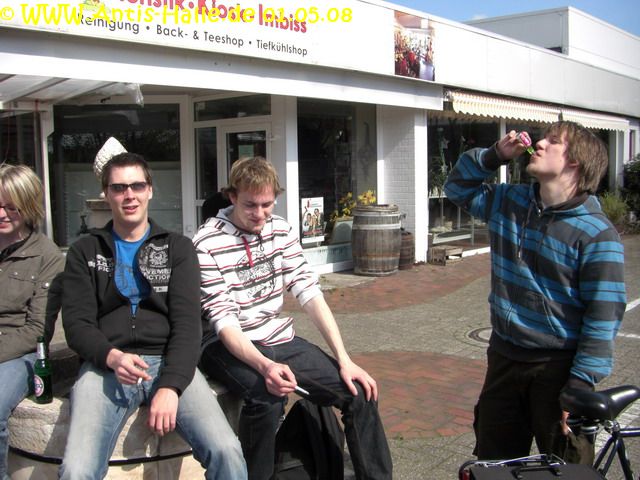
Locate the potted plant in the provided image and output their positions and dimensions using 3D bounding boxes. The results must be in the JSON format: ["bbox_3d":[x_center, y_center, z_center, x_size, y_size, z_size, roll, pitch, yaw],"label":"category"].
[{"bbox_3d":[0.495,-0.343,10.700,0.480,0.820,0.600,4,8,39],"label":"potted plant"}]

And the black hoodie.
[{"bbox_3d":[-0.645,0.222,2.470,0.500,0.570,0.380,-2,7,-12],"label":"black hoodie"}]

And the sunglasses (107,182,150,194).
[{"bbox_3d":[-0.674,-0.179,2.475,0.140,0.042,0.140,-6,6,-12],"label":"sunglasses"}]

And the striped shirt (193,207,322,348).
[{"bbox_3d":[-0.240,0.143,2.700,0.470,0.540,0.380,-4,7,-25],"label":"striped shirt"}]

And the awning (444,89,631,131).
[{"bbox_3d":[4.791,-2.455,13.970,0.400,0.340,8.900,4,8,39],"label":"awning"}]

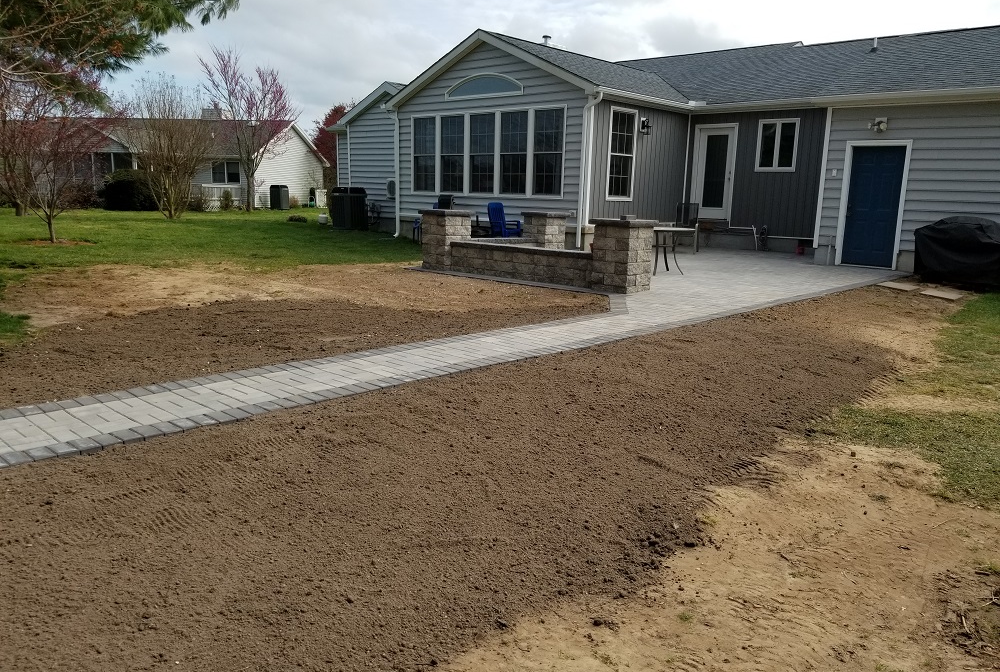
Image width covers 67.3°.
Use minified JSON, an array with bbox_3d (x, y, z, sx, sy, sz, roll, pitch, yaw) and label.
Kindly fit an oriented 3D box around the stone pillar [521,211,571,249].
[{"bbox_3d":[0.820,-1.810,13.813,0.651,0.921,0.651,12,15,43],"label":"stone pillar"}]

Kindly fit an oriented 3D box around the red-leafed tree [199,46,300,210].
[{"bbox_3d":[-11.290,-9.189,33.565,4.600,7.219,4.300,1,11,0],"label":"red-leafed tree"}]

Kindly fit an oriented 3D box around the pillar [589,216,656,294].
[{"bbox_3d":[1.626,-1.074,9.958,0.651,0.941,0.651,12,15,43],"label":"pillar"}]

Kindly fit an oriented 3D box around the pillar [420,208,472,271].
[{"bbox_3d":[-0.850,-1.550,12.055,0.651,0.921,0.651,12,15,43],"label":"pillar"}]

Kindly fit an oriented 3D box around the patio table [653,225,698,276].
[{"bbox_3d":[2.589,-1.349,11.907,1.080,0.710,1.080,12,15,43],"label":"patio table"}]

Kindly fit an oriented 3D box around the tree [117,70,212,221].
[{"bbox_3d":[-11.574,-6.530,25.986,3.350,4.898,3.200,1,11,0],"label":"tree"}]

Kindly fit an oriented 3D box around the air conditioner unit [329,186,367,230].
[{"bbox_3d":[-4.425,-3.750,22.176,0.740,1.180,0.780,10,14,38],"label":"air conditioner unit"}]

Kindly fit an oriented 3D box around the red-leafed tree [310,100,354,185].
[{"bbox_3d":[-11.752,-13.761,56.564,5.200,7.783,5.000,1,11,0],"label":"red-leafed tree"}]

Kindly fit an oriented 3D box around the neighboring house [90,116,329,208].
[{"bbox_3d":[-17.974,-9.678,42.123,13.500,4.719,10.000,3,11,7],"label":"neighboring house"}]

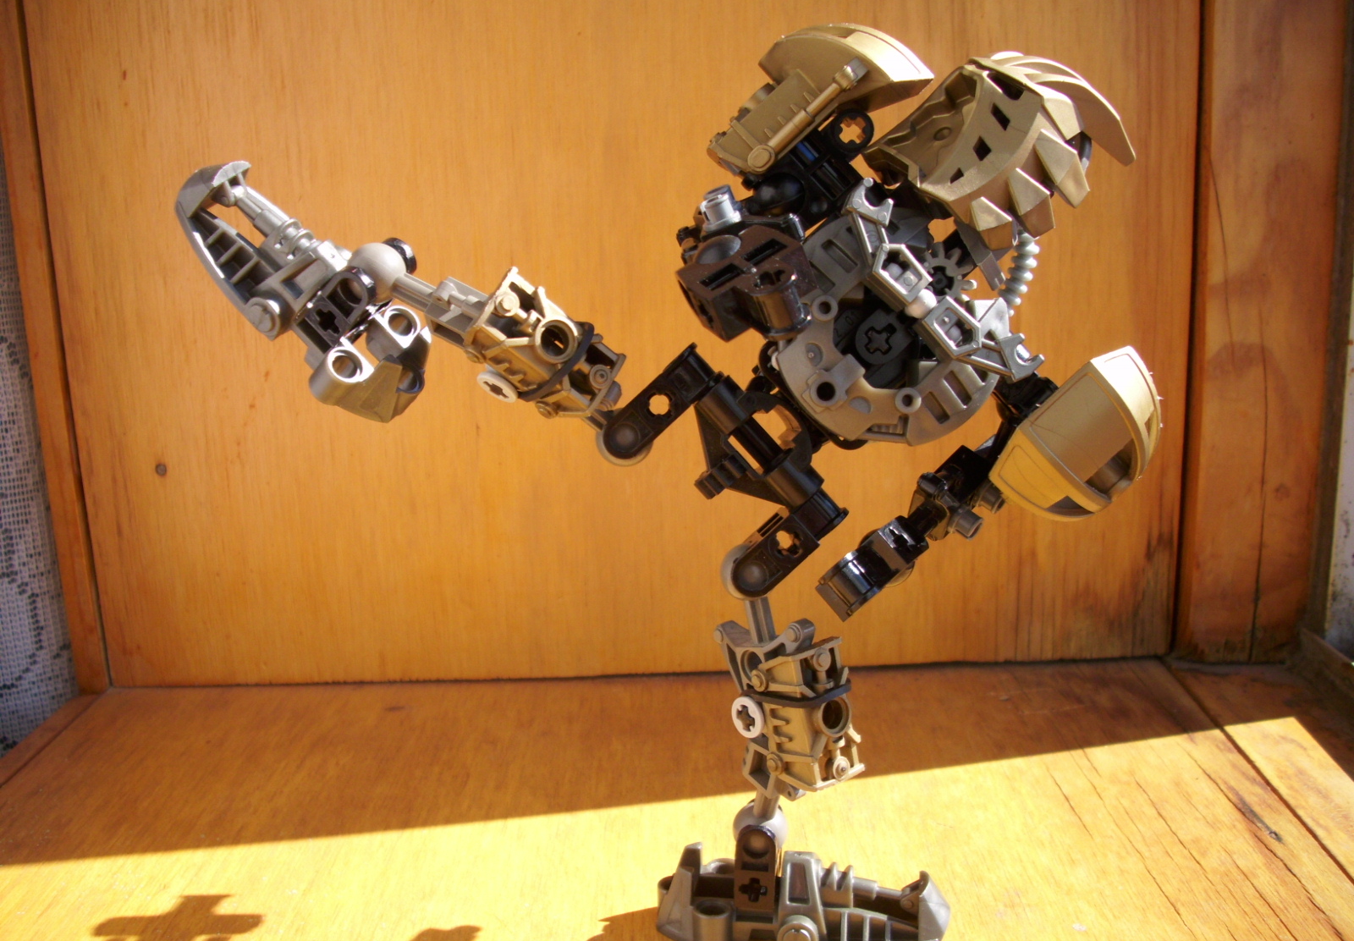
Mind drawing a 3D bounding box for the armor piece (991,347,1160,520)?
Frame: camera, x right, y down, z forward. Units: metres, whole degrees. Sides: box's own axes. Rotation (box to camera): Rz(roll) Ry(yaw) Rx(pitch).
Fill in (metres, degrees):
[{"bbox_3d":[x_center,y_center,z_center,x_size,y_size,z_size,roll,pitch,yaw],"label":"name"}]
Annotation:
[{"bbox_3d":[0.070,-0.006,0.212,0.031,0.025,0.017,-40,45,0],"label":"armor piece"}]

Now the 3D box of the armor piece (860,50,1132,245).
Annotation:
[{"bbox_3d":[0.057,-0.055,0.212,0.033,0.028,0.029,-40,38,3],"label":"armor piece"}]

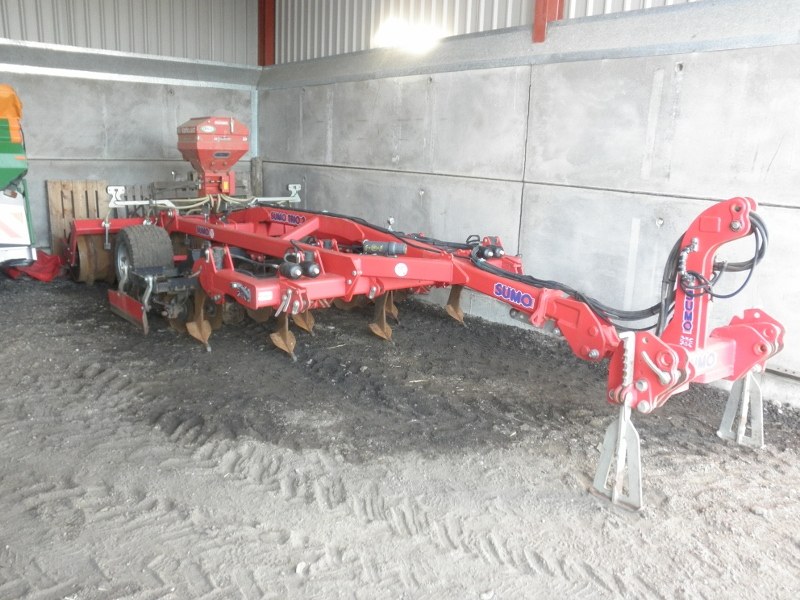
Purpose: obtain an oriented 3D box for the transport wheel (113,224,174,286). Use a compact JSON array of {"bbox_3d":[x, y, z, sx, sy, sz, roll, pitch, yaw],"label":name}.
[{"bbox_3d":[-2.865,-0.386,7.257,0.410,0.860,0.860,-9,17,-36],"label":"transport wheel"}]

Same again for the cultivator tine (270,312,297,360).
[{"bbox_3d":[-0.990,0.227,5.624,0.270,0.550,0.330,-9,17,-36],"label":"cultivator tine"}]

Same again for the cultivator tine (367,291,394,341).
[{"bbox_3d":[-0.147,0.122,6.164,0.270,0.550,0.330,-9,17,-36],"label":"cultivator tine"}]

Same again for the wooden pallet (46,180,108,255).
[{"bbox_3d":[-4.538,-1.093,9.262,0.800,1.200,0.144,-9,12,-38],"label":"wooden pallet"}]

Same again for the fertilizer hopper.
[{"bbox_3d":[-2.340,-1.812,8.133,0.670,0.940,0.620,-9,17,-36],"label":"fertilizer hopper"}]

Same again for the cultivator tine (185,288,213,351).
[{"bbox_3d":[-1.777,0.156,5.817,0.270,0.550,0.330,-9,17,-36],"label":"cultivator tine"}]

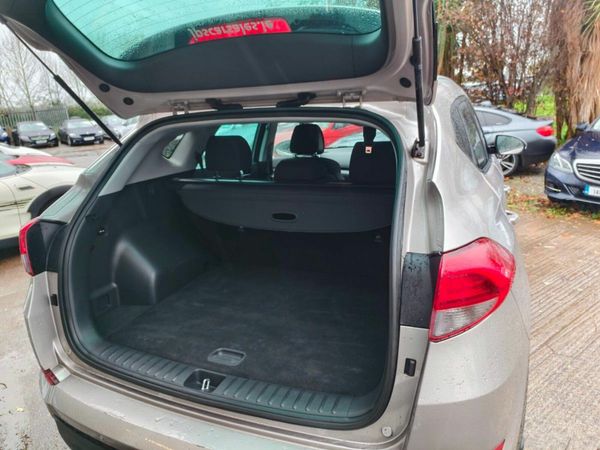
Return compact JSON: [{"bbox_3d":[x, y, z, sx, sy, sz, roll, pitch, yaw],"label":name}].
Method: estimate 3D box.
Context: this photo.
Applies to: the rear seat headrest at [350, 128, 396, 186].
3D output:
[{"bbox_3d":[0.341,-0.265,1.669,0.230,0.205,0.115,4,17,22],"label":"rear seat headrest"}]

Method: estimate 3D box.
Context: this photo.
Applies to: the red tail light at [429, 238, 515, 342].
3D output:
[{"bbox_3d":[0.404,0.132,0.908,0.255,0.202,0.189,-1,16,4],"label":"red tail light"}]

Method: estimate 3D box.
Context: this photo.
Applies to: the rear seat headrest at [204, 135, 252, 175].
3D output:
[{"bbox_3d":[-0.321,-0.342,1.927,0.225,0.180,0.110,4,17,22],"label":"rear seat headrest"}]

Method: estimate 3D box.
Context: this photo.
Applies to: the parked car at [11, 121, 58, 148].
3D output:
[{"bbox_3d":[-16.040,-5.411,24.027,1.780,1.450,4.600,-15,21,-38],"label":"parked car"}]

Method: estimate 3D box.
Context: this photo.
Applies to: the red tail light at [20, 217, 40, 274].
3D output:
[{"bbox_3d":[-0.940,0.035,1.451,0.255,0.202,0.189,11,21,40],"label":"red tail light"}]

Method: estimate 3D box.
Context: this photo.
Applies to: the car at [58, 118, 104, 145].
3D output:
[{"bbox_3d":[-13.858,-5.775,24.985,1.810,1.430,4.580,-15,21,-38],"label":"car"}]

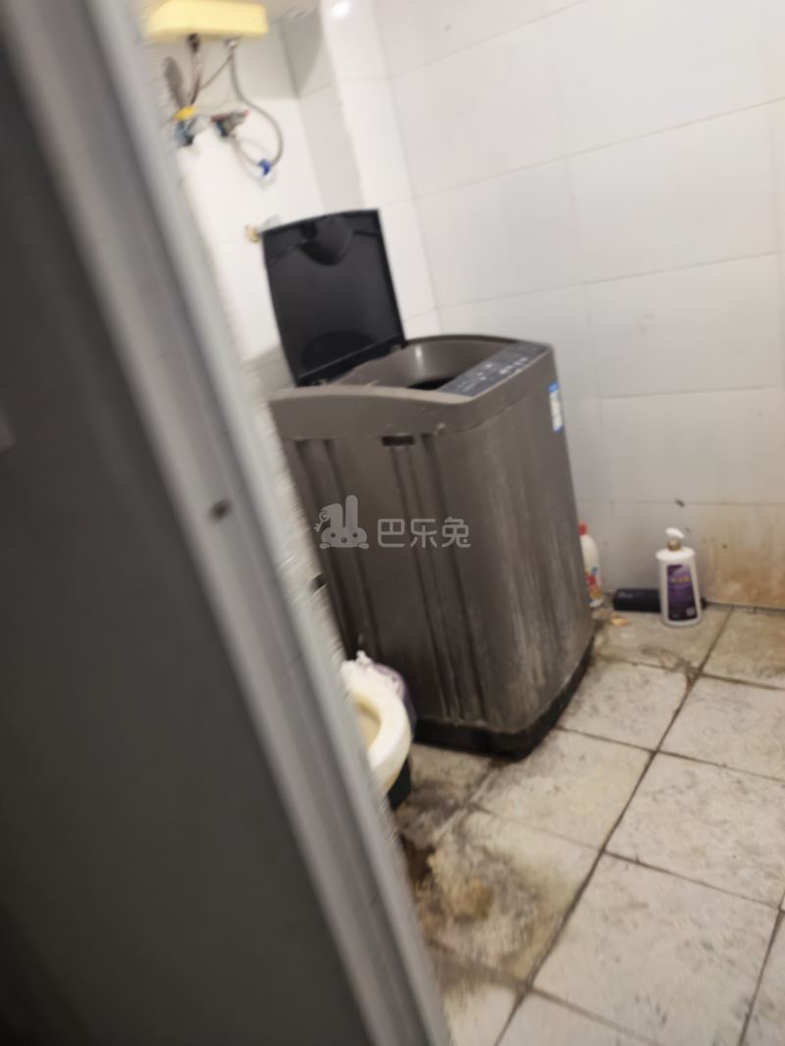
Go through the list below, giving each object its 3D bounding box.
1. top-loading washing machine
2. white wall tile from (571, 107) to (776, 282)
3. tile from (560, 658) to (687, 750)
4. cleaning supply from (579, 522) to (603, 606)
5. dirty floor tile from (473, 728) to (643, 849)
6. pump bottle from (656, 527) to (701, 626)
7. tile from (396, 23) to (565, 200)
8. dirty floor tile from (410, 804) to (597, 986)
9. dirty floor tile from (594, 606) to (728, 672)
[{"bbox_3d":[0.091,-0.122,1.774,0.513,1.232,0.507,1,25,37],"label":"top-loading washing machine"},{"bbox_3d":[0.637,-0.746,1.685,0.448,0.304,0.010,3,26,39],"label":"white wall tile"},{"bbox_3d":[0.534,0.426,1.758,0.300,0.010,0.300,3,26,39],"label":"tile"},{"bbox_3d":[0.577,0.117,2.148,0.079,0.265,0.057,-2,23,28],"label":"cleaning supply"},{"bbox_3d":[0.361,0.548,1.549,0.300,0.010,0.300,3,26,39],"label":"dirty floor tile"},{"bbox_3d":[0.763,0.146,1.939,0.107,0.272,0.065,-8,21,17],"label":"pump bottle"},{"bbox_3d":[0.214,-1.043,1.863,0.461,0.304,0.010,3,26,39],"label":"tile"},{"bbox_3d":[0.187,0.670,1.341,0.300,0.010,0.300,3,26,39],"label":"dirty floor tile"},{"bbox_3d":[0.716,0.298,1.976,0.300,0.010,0.322,3,26,39],"label":"dirty floor tile"}]

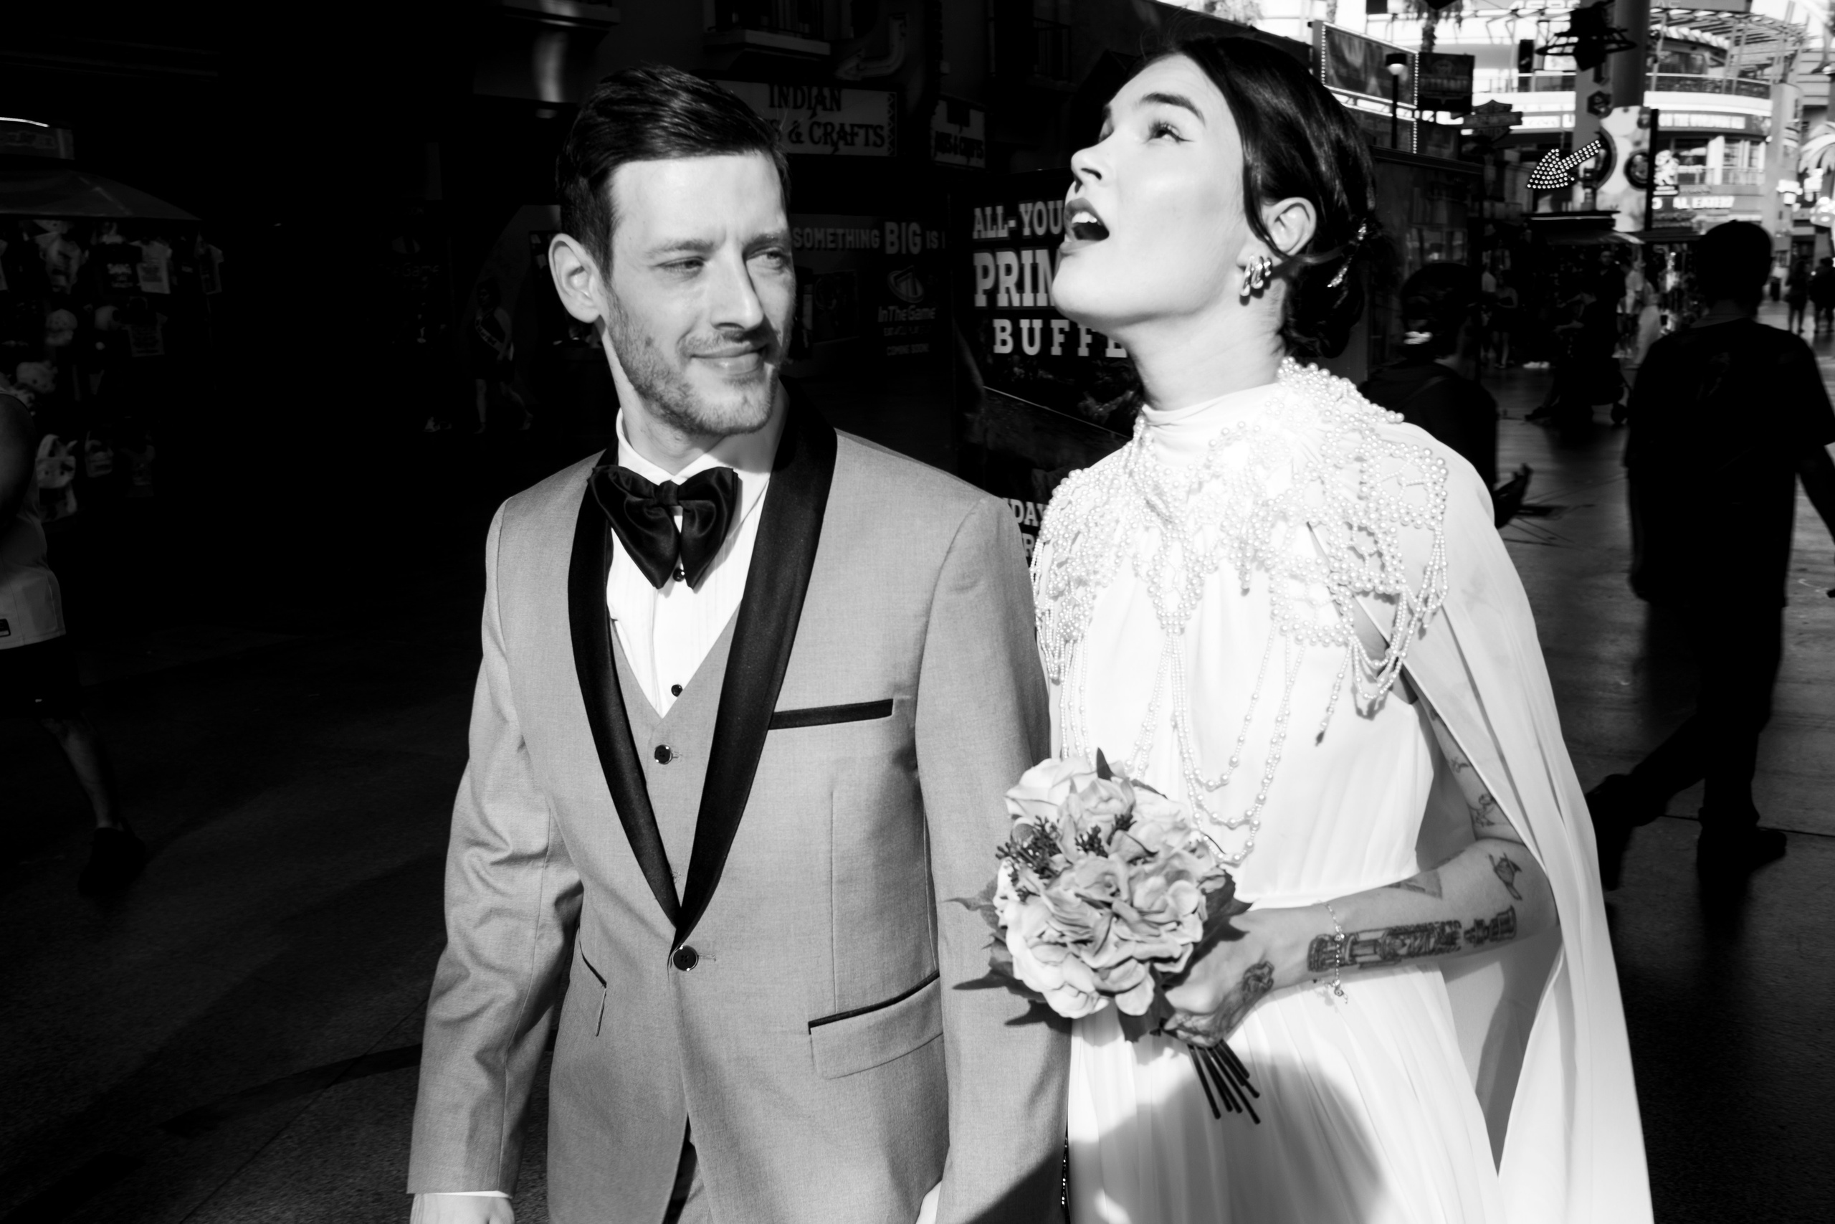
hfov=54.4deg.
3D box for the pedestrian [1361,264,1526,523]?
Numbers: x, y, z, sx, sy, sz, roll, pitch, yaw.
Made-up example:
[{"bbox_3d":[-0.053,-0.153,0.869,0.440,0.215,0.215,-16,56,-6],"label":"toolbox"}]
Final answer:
[{"bbox_3d":[1.443,-0.159,5.041,0.500,1.660,0.500,-5,11,-20],"label":"pedestrian"}]

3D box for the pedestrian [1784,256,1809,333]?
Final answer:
[{"bbox_3d":[19.623,-7.026,39.798,0.500,1.670,0.350,2,11,17],"label":"pedestrian"}]

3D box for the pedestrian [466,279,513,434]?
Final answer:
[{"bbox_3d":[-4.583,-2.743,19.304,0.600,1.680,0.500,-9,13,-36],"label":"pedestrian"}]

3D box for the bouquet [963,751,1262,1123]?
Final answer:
[{"bbox_3d":[0.155,0.253,1.380,0.210,0.290,0.200,-24,26,16],"label":"bouquet"}]

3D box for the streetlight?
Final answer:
[{"bbox_3d":[9.444,-8.076,35.365,0.380,5.730,0.380,-1,11,0],"label":"streetlight"}]

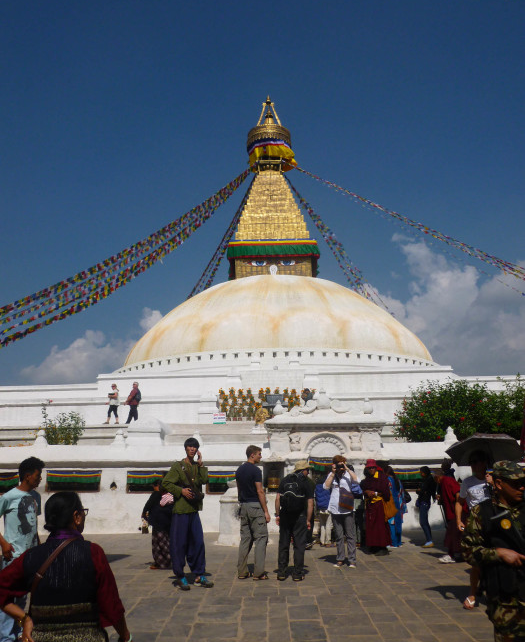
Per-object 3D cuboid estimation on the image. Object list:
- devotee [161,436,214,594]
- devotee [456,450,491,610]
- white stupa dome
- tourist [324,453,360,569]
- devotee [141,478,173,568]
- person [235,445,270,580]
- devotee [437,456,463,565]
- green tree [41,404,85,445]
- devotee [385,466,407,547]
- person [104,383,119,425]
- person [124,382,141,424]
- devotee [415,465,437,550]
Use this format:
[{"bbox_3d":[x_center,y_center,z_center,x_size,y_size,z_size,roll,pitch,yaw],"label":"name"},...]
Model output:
[{"bbox_3d":[-0.945,2.443,7.839,0.600,1.843,0.420,2,-13,-12],"label":"devotee"},{"bbox_3d":[2.467,2.372,7.028,0.550,1.725,0.450,0,-14,-7],"label":"devotee"},{"bbox_3d":[1.567,0.459,62.424,30.195,9.028,30.195,-1,-13,1],"label":"white stupa dome"},{"bbox_3d":[1.282,3.070,9.849,0.650,1.730,0.480,-3,-14,6],"label":"tourist"},{"bbox_3d":[-1.691,3.308,9.911,0.580,1.393,0.520,10,-18,-40],"label":"devotee"},{"bbox_3d":[-0.137,2.652,8.514,0.520,1.773,0.420,-11,-16,37],"label":"person"},{"bbox_3d":[2.938,2.997,9.691,0.550,1.561,0.500,-2,-13,5],"label":"devotee"},{"bbox_3d":[-5.903,3.171,17.782,1.300,1.500,1.100,-1,-13,0],"label":"green tree"},{"bbox_3d":[2.635,3.700,12.159,0.520,1.554,0.500,-3,-14,9],"label":"devotee"},{"bbox_3d":[-6.267,3.457,25.312,0.600,1.660,0.450,0,-13,-3],"label":"person"},{"bbox_3d":[-5.428,3.440,25.428,0.650,1.776,0.520,-3,-14,7],"label":"person"},{"bbox_3d":[3.091,3.548,11.639,0.420,1.472,0.420,-2,-13,5],"label":"devotee"}]

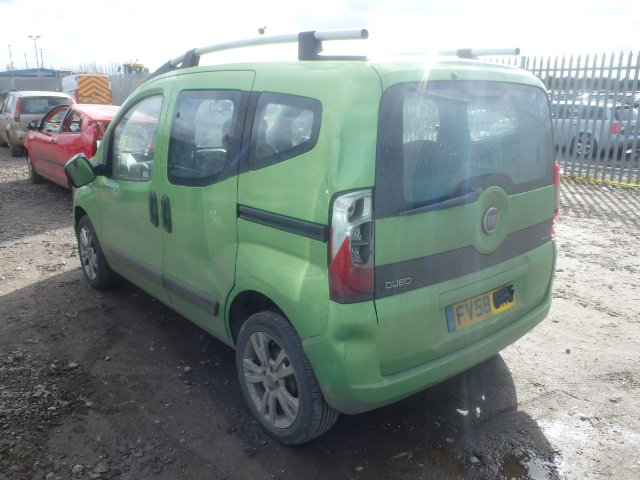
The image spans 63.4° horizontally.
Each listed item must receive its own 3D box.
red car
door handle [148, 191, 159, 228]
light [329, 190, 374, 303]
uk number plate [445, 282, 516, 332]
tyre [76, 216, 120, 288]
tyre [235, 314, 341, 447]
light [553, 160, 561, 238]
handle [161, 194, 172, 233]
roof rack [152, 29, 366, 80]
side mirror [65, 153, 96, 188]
[{"bbox_3d":[-3.620,-1.532,8.680,1.680,1.420,3.950,-11,19,-39],"label":"red car"},{"bbox_3d":[-0.921,-0.169,2.873,0.050,0.200,0.060,-11,19,-39],"label":"door handle"},{"bbox_3d":[0.118,0.029,1.825,0.150,0.420,0.140,-11,19,-39],"label":"light"},{"bbox_3d":[0.730,0.291,2.304,0.520,0.111,0.015,-11,5,-39],"label":"uk number plate"},{"bbox_3d":[-1.778,0.088,4.176,0.195,0.620,0.620,-11,19,-39],"label":"tyre"},{"bbox_3d":[-0.160,0.600,2.323,0.195,0.620,0.620,-11,19,-39],"label":"tyre"},{"bbox_3d":[1.234,-0.189,2.740,0.150,0.420,0.140,-11,19,-39],"label":"light"},{"bbox_3d":[-0.813,-0.135,2.750,0.050,0.200,0.060,-11,19,-39],"label":"handle"},{"bbox_3d":[-0.470,-0.925,2.628,0.075,0.135,1.980,-11,19,-39],"label":"roof rack"},{"bbox_3d":[-1.624,-0.475,3.487,0.180,0.225,0.130,-11,19,-39],"label":"side mirror"}]

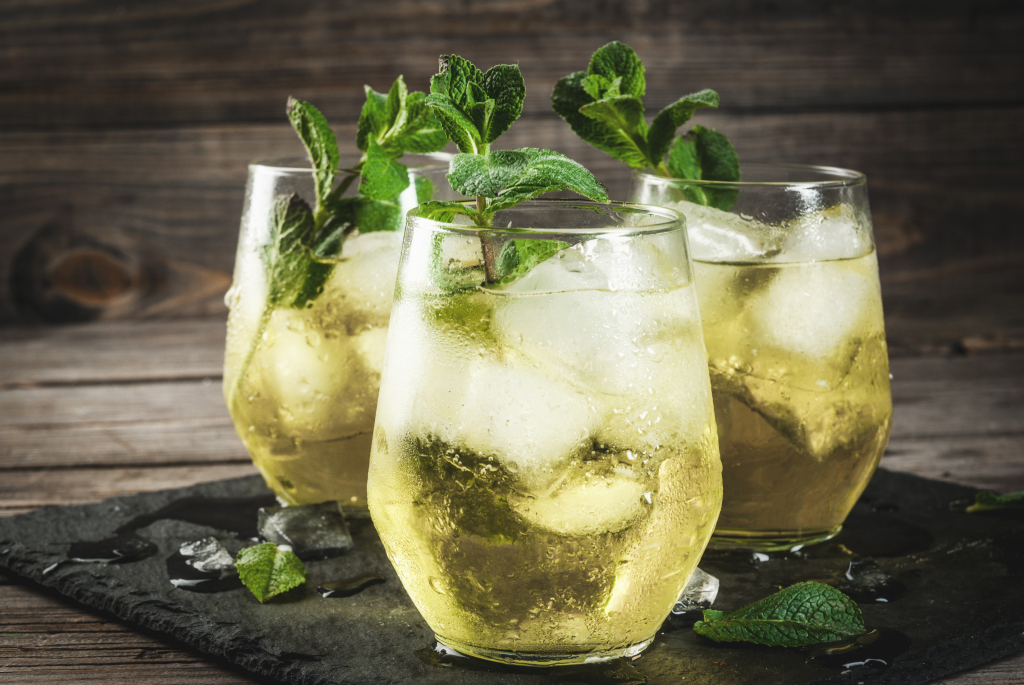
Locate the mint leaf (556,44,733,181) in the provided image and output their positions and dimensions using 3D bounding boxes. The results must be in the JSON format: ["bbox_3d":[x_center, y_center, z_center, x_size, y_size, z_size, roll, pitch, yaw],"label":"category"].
[{"bbox_3d":[0.039,-0.069,0.629,0.052,0.038,0.045,0,10,0],"label":"mint leaf"}]

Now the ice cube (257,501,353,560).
[{"bbox_3d":[-0.062,0.054,0.634,0.021,0.011,0.018,-4,11,-20],"label":"ice cube"}]

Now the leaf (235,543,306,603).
[{"bbox_3d":[-0.066,0.063,0.585,0.017,0.010,0.020,2,10,10],"label":"leaf"}]

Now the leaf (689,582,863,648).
[{"bbox_3d":[0.068,0.070,0.547,0.043,0.009,0.022,0,10,0],"label":"leaf"}]

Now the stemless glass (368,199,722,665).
[{"bbox_3d":[0.009,0.021,0.537,0.089,0.108,0.089,0,10,0],"label":"stemless glass"}]

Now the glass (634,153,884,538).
[{"bbox_3d":[0.071,0.003,0.642,0.089,0.108,0.089,0,10,0],"label":"glass"}]

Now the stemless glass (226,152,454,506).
[{"bbox_3d":[-0.048,-0.003,0.680,0.089,0.108,0.089,0,10,0],"label":"stemless glass"}]

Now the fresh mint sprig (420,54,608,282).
[{"bbox_3d":[0.001,-0.043,0.516,0.043,0.051,0.042,0,10,0],"label":"fresh mint sprig"}]

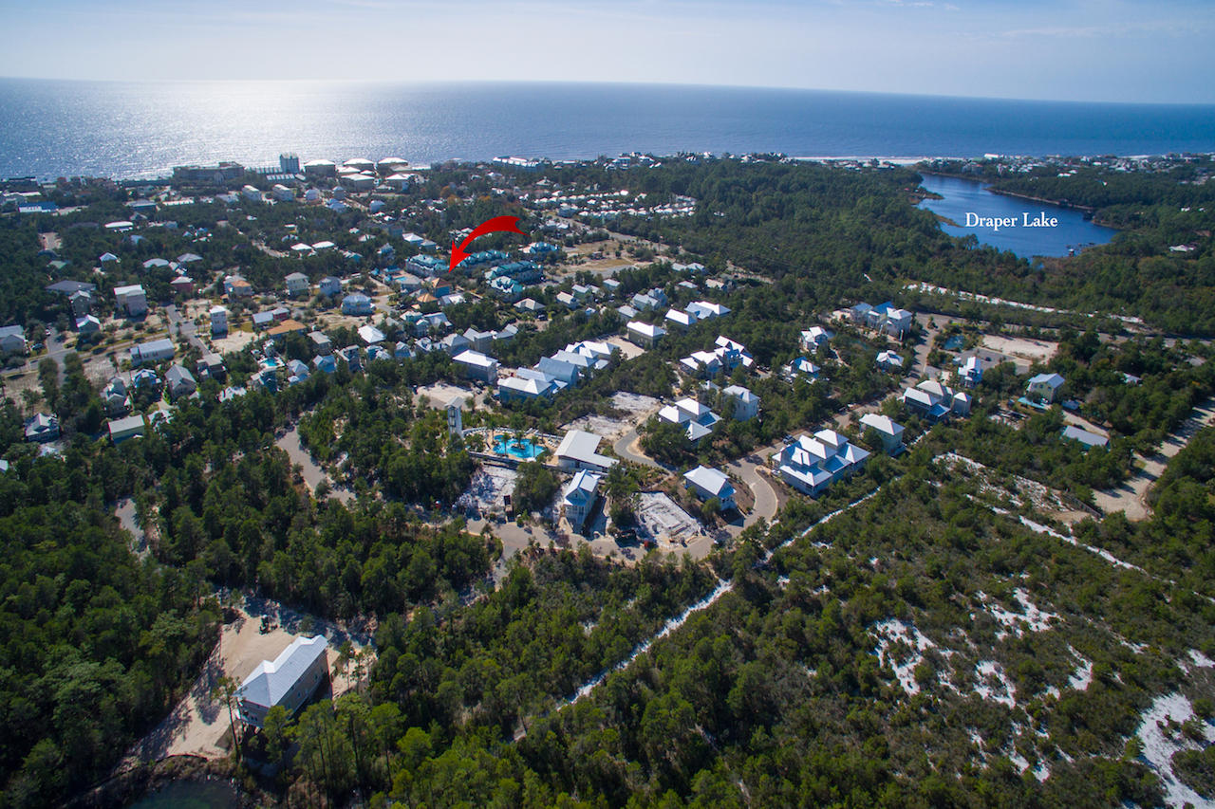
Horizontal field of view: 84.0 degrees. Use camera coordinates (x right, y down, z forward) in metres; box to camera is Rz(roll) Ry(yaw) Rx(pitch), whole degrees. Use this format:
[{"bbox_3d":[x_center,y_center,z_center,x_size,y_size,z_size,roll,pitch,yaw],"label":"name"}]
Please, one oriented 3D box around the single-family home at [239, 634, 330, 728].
[{"bbox_3d":[-64.340,55.490,134.720,9.130,12.860,17.010,8,26,14],"label":"single-family home"}]

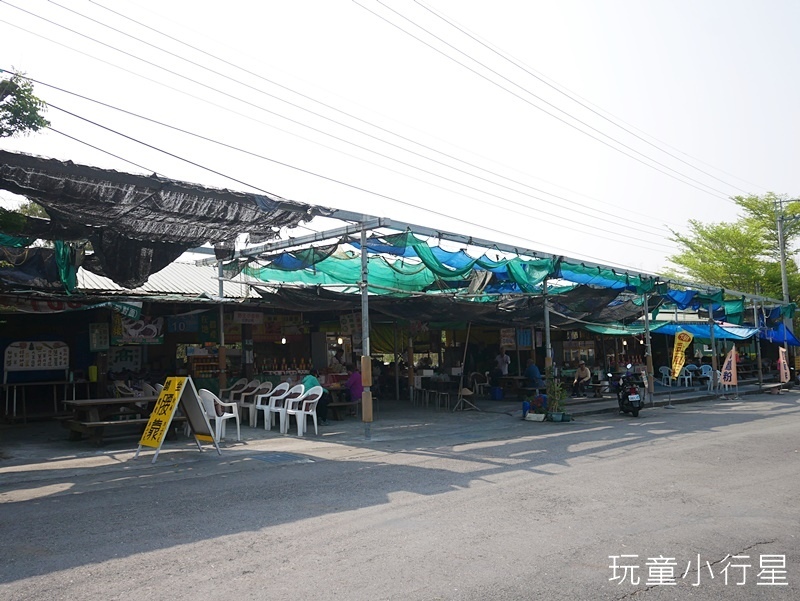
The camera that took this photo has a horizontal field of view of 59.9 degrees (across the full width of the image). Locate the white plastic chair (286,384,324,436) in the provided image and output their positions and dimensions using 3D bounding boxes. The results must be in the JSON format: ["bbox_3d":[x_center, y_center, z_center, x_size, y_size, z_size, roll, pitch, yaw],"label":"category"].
[{"bbox_3d":[-1.648,1.884,11.850,0.560,0.820,0.560,3,-6,-44],"label":"white plastic chair"}]

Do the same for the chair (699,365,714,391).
[{"bbox_3d":[10.860,2.723,24.637,0.570,0.820,0.570,-2,-5,5],"label":"chair"}]

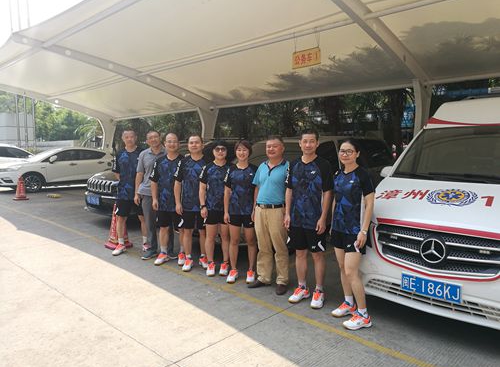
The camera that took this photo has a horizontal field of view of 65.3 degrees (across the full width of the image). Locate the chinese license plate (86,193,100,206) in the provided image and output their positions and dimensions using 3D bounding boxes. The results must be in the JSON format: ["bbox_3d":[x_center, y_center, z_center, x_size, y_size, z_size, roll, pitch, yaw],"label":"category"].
[{"bbox_3d":[-2.571,0.263,6.400,0.440,0.140,0.020,5,7,43],"label":"chinese license plate"}]

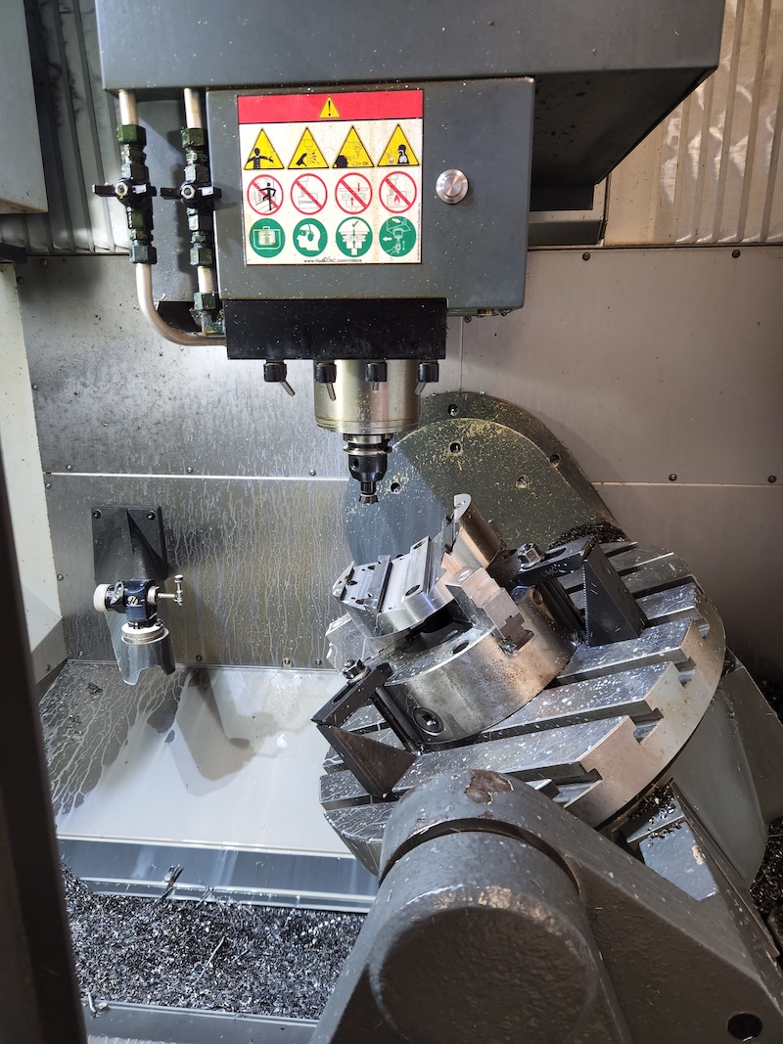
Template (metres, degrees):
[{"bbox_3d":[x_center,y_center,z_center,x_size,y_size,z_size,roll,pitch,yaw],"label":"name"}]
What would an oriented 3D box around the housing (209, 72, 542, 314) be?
[{"bbox_3d":[-0.022,-0.338,0.741,0.329,0.215,0.040,1,14,5],"label":"housing"}]

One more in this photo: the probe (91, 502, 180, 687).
[{"bbox_3d":[-0.426,0.108,1.161,0.138,0.195,0.310,-6,15,-23],"label":"probe"}]

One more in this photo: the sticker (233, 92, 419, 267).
[{"bbox_3d":[-0.062,-0.353,0.720,0.189,0.164,0.003,1,14,5],"label":"sticker"}]

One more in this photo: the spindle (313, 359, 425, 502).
[{"bbox_3d":[-0.030,-0.115,0.886,0.135,0.183,0.135,1,14,5],"label":"spindle"}]

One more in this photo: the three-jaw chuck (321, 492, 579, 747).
[{"bbox_3d":[0.071,0.100,0.817,0.265,0.178,0.262,-27,13,39],"label":"three-jaw chuck"}]

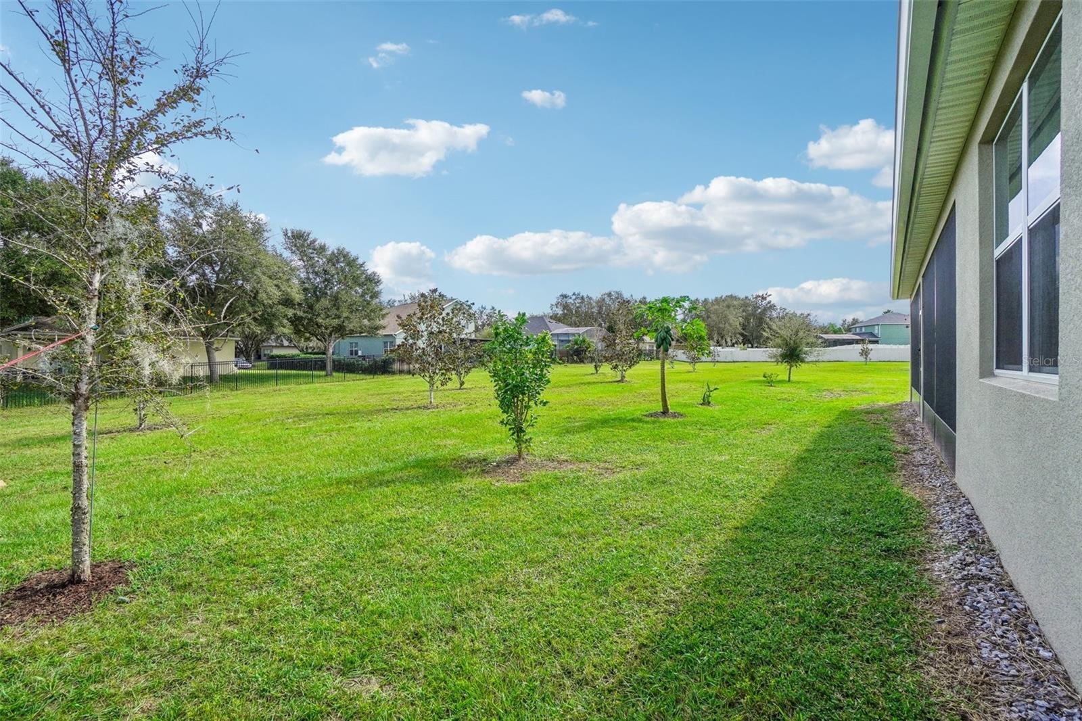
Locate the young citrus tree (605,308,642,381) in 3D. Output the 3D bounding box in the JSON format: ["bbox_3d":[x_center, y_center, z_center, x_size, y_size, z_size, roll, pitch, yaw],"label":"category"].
[{"bbox_3d":[3.783,-0.744,20.900,1.725,3.448,1.725,0,0,0],"label":"young citrus tree"}]

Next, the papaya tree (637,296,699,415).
[{"bbox_3d":[2.918,-0.123,10.100,1.459,2.632,1.386,0,0,0],"label":"papaya tree"}]

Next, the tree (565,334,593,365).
[{"bbox_3d":[3.292,-1.024,39.000,2.414,2.632,2.414,0,0,0],"label":"tree"}]

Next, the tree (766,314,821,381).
[{"bbox_3d":[11.686,-0.585,20.800,2.575,3.120,2.575,0,0,0],"label":"tree"}]

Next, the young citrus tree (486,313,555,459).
[{"bbox_3d":[-0.246,0.305,5.470,0.831,1.759,0.790,0,0,0],"label":"young citrus tree"}]

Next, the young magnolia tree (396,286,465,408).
[{"bbox_3d":[-2.962,-0.357,12.100,1.861,3.096,1.768,0,0,0],"label":"young magnolia tree"}]

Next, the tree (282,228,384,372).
[{"bbox_3d":[-12.973,-3.648,28.000,6.250,9.186,6.250,0,0,0],"label":"tree"}]

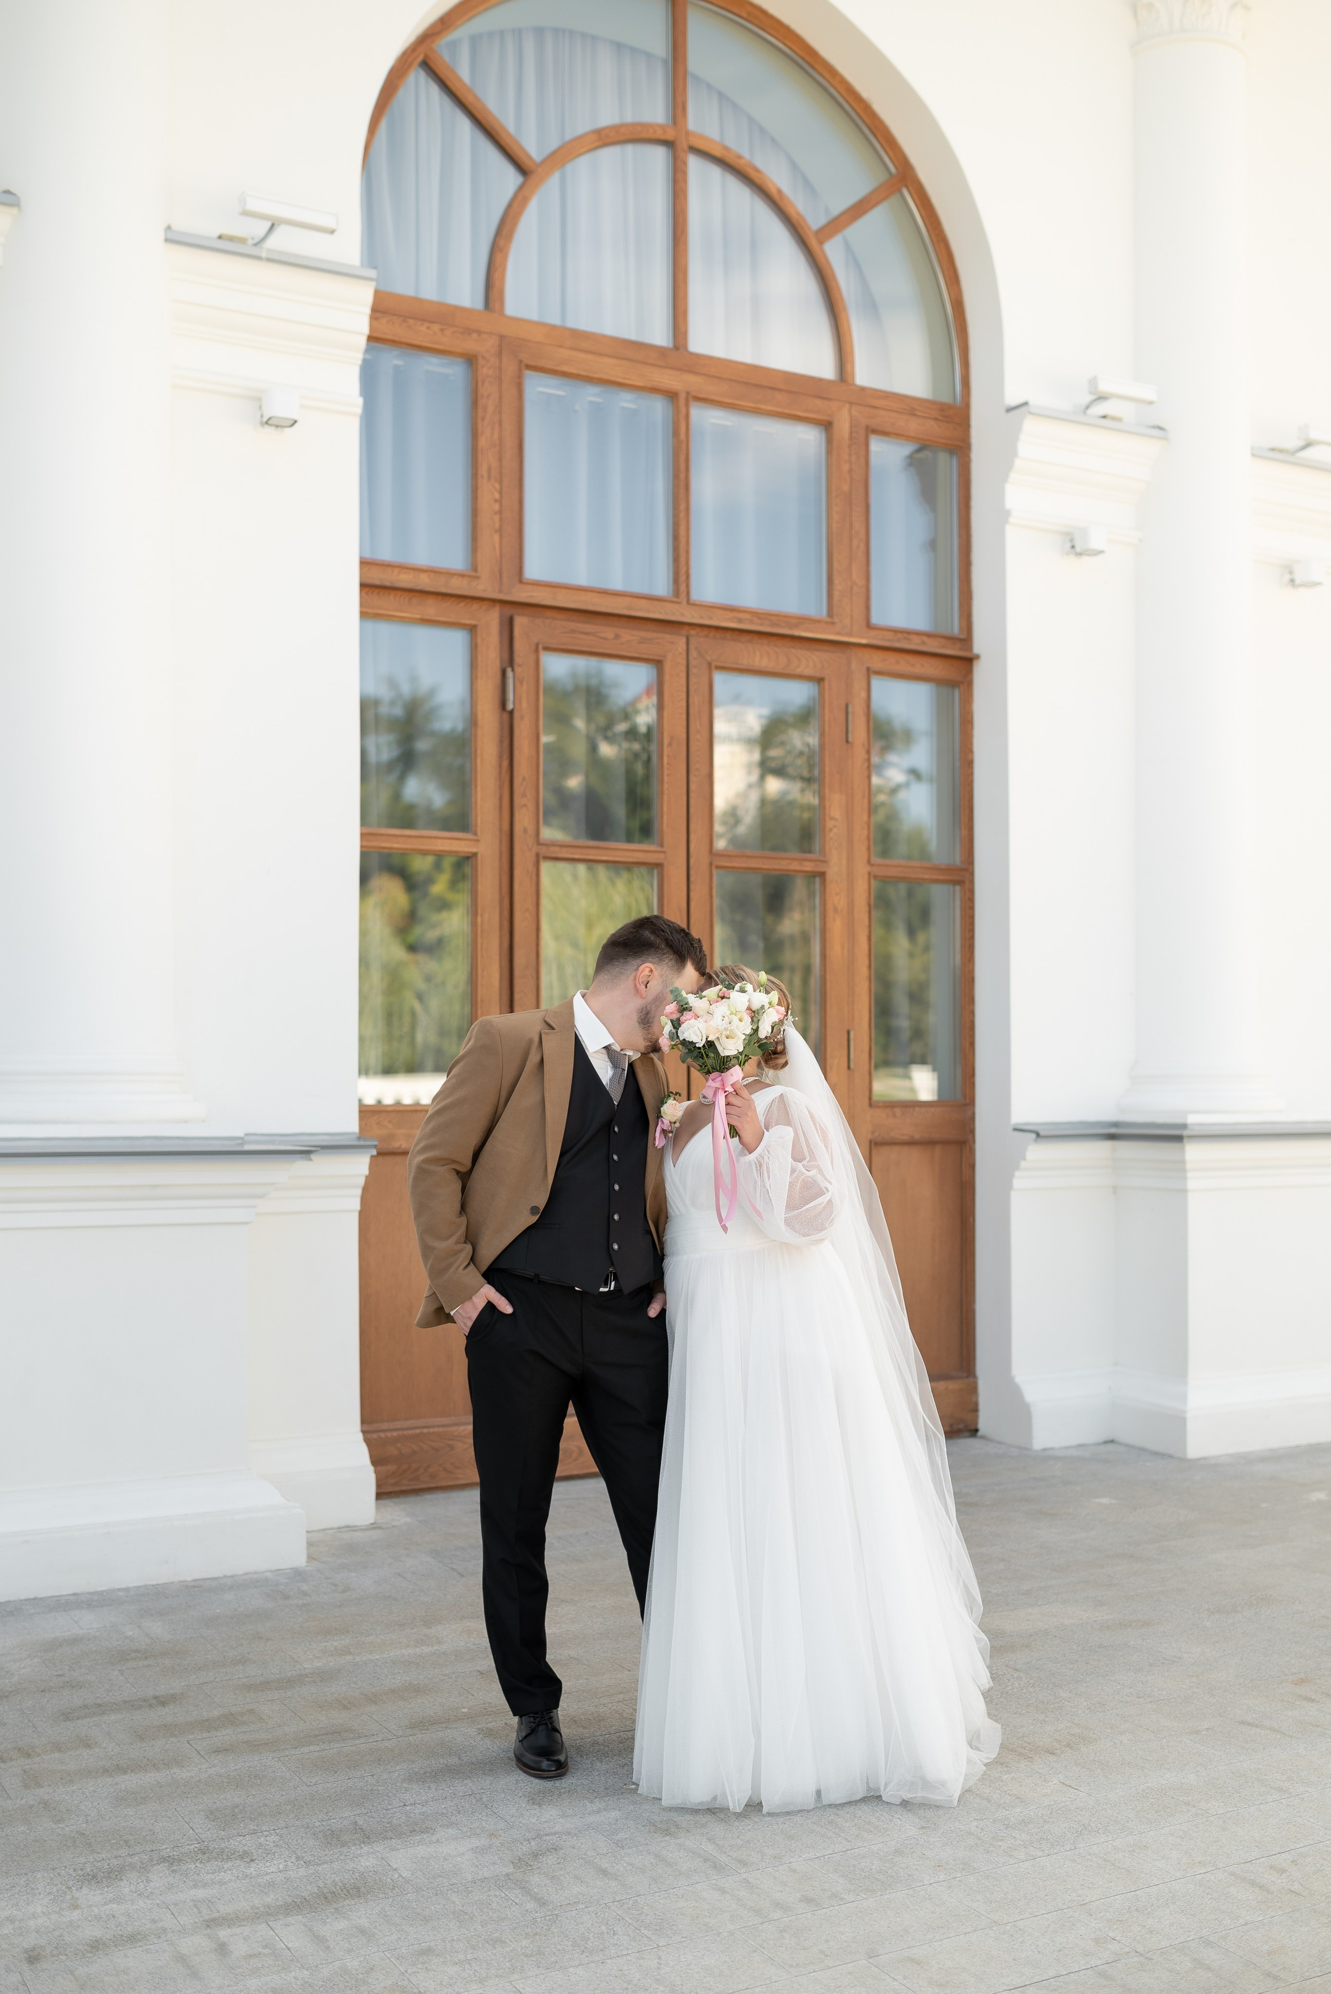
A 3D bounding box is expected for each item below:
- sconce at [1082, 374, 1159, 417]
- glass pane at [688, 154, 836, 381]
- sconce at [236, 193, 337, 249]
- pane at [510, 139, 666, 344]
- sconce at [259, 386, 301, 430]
[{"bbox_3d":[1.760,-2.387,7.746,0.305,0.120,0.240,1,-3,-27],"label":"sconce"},{"bbox_3d":[0.388,-2.833,7.539,0.672,0.771,0.030,1,-3,-27],"label":"glass pane"},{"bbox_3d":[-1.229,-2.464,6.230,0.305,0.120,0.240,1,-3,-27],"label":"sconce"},{"bbox_3d":[-0.276,-2.858,7.203,0.676,0.778,0.030,1,-3,-27],"label":"pane"},{"bbox_3d":[-1.249,-1.897,6.279,0.095,0.105,0.130,1,-3,-27],"label":"sconce"}]

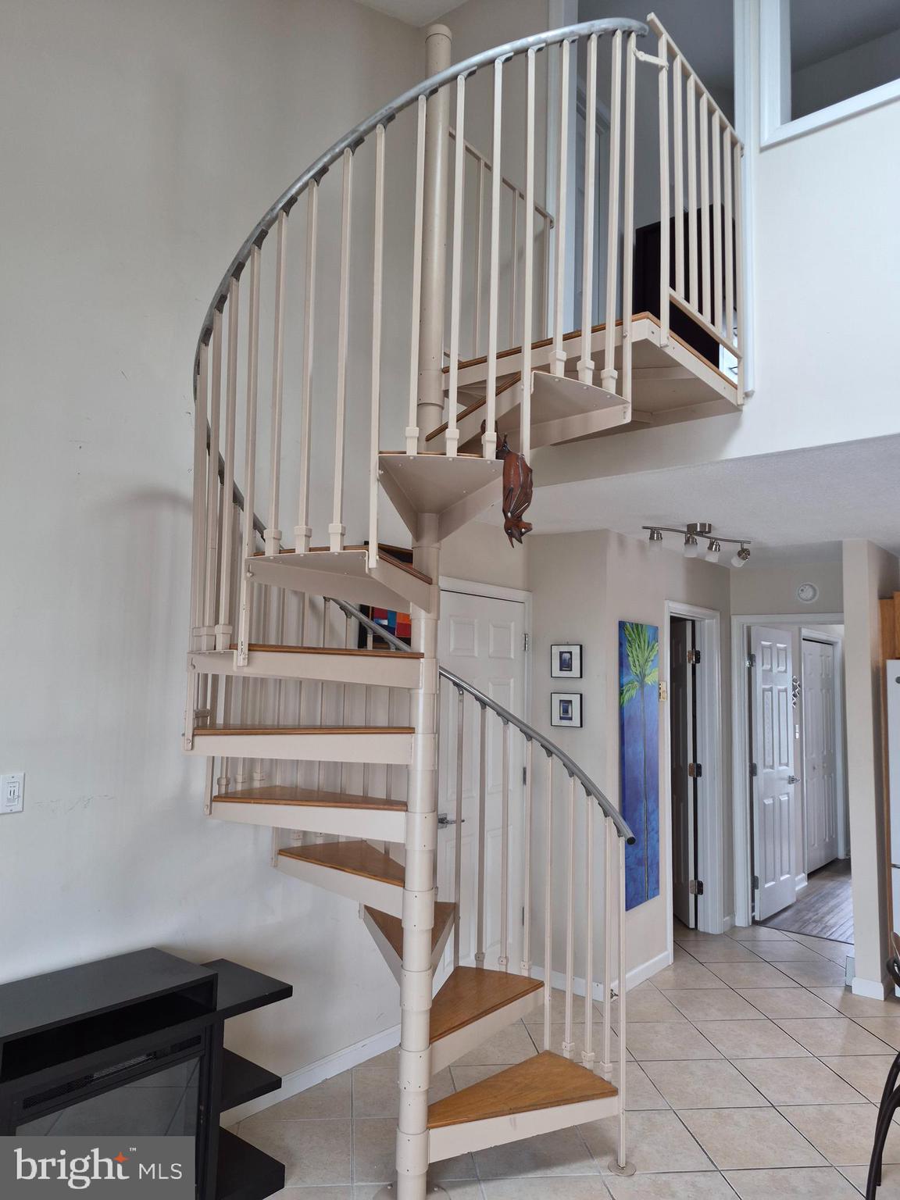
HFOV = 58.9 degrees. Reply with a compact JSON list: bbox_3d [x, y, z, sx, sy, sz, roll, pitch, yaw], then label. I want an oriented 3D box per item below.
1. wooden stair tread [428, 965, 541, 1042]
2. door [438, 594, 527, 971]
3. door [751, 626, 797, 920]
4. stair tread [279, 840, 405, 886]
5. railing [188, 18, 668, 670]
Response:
[{"bbox_3d":[0.060,1.435,2.826,0.352,0.028,0.664,-2,-7,26],"label":"wooden stair tread"},{"bbox_3d":[0.149,1.008,4.114,0.040,2.035,0.770,-4,-8,40],"label":"door"},{"bbox_3d":[2.392,1.246,5.903,0.036,2.035,0.740,-4,-8,40],"label":"door"},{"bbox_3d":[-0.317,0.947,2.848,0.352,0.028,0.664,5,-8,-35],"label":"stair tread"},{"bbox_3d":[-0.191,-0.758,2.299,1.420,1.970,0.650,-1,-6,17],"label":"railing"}]

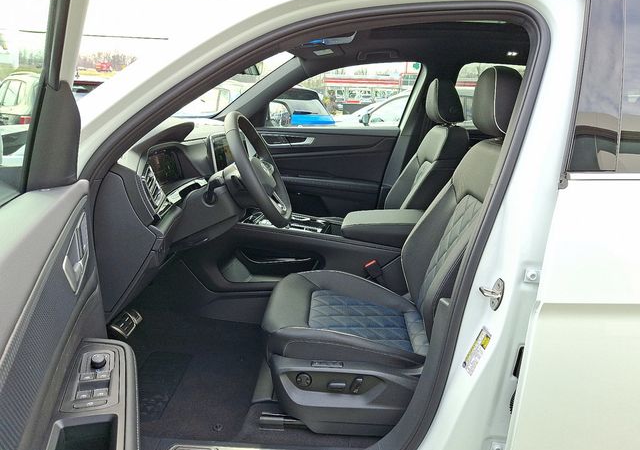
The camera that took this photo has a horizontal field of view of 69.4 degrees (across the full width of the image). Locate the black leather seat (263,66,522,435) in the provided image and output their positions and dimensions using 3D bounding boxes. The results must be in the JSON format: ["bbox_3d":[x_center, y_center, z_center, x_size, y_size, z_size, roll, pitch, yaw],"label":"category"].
[{"bbox_3d":[0.216,0.046,1.466,0.790,1.060,0.550,1,15,3],"label":"black leather seat"}]

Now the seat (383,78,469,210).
[{"bbox_3d":[0.261,-0.153,2.218,0.790,1.060,0.550,1,15,3],"label":"seat"}]

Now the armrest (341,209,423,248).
[{"bbox_3d":[0.268,0.013,1.858,0.370,0.090,0.220,1,15,3],"label":"armrest"}]

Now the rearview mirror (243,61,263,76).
[{"bbox_3d":[-0.271,-0.604,1.732,0.050,0.070,0.240,5,16,18],"label":"rearview mirror"}]

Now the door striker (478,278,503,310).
[{"bbox_3d":[0.363,0.148,0.982,0.040,0.067,0.037,-2,15,-8],"label":"door striker"}]

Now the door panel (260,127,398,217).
[{"bbox_3d":[0.027,-0.231,2.590,0.840,0.620,0.130,1,15,3],"label":"door panel"}]

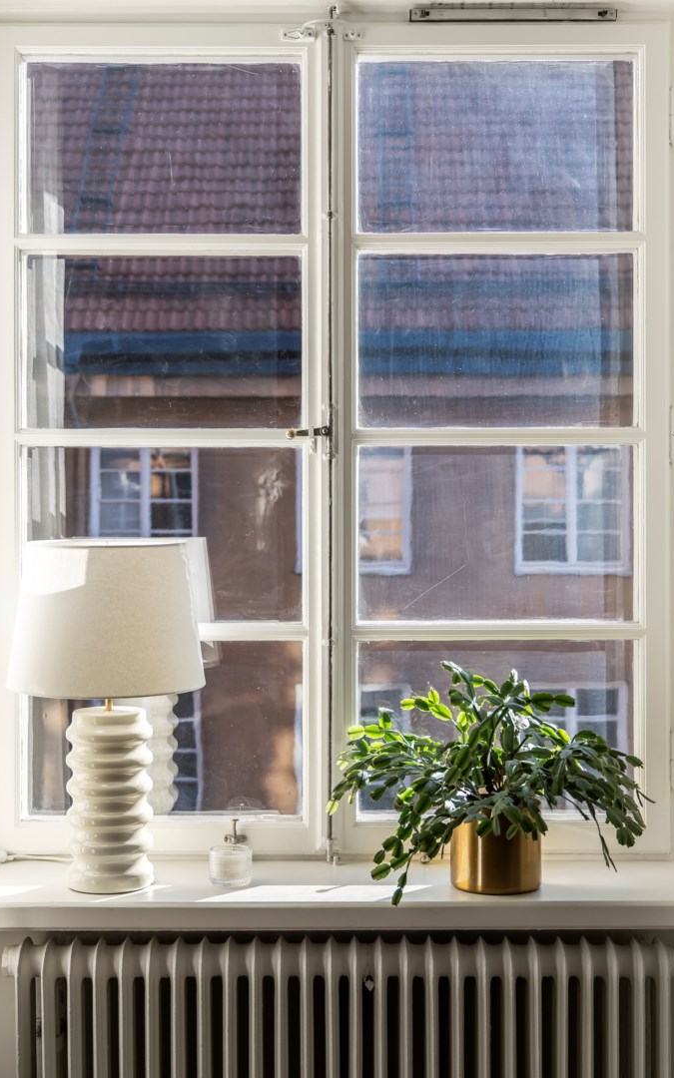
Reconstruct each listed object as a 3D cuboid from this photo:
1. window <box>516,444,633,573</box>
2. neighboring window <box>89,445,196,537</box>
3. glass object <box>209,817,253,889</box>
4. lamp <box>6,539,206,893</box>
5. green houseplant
[{"bbox_3d":[2.793,-0.422,17.000,1.368,1.675,0.150,0,0,0],"label":"window"},{"bbox_3d":[-2.277,-0.422,17.000,1.286,1.675,0.150,0,0,0],"label":"neighboring window"},{"bbox_3d":[-0.204,0.596,2.750,0.083,0.126,0.083,0,0,0],"label":"glass object"},{"bbox_3d":[-0.442,0.333,2.750,0.380,0.650,0.380,0,0,0],"label":"lamp"},{"bbox_3d":[0.287,0.446,2.710,0.605,0.425,0.460,0,0,0],"label":"green houseplant"}]

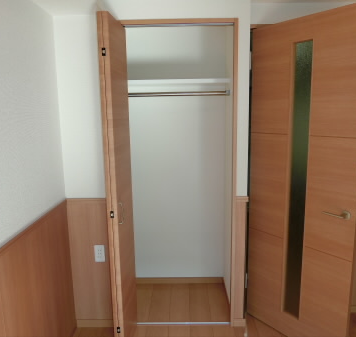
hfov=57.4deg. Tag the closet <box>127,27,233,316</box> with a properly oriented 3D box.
[{"bbox_3d":[-0.003,0.071,2.312,0.725,1.940,0.580,-1,9,0],"label":"closet"}]

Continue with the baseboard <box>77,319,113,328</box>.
[{"bbox_3d":[-0.544,1.051,2.191,0.276,0.060,0.014,-1,9,0],"label":"baseboard"}]

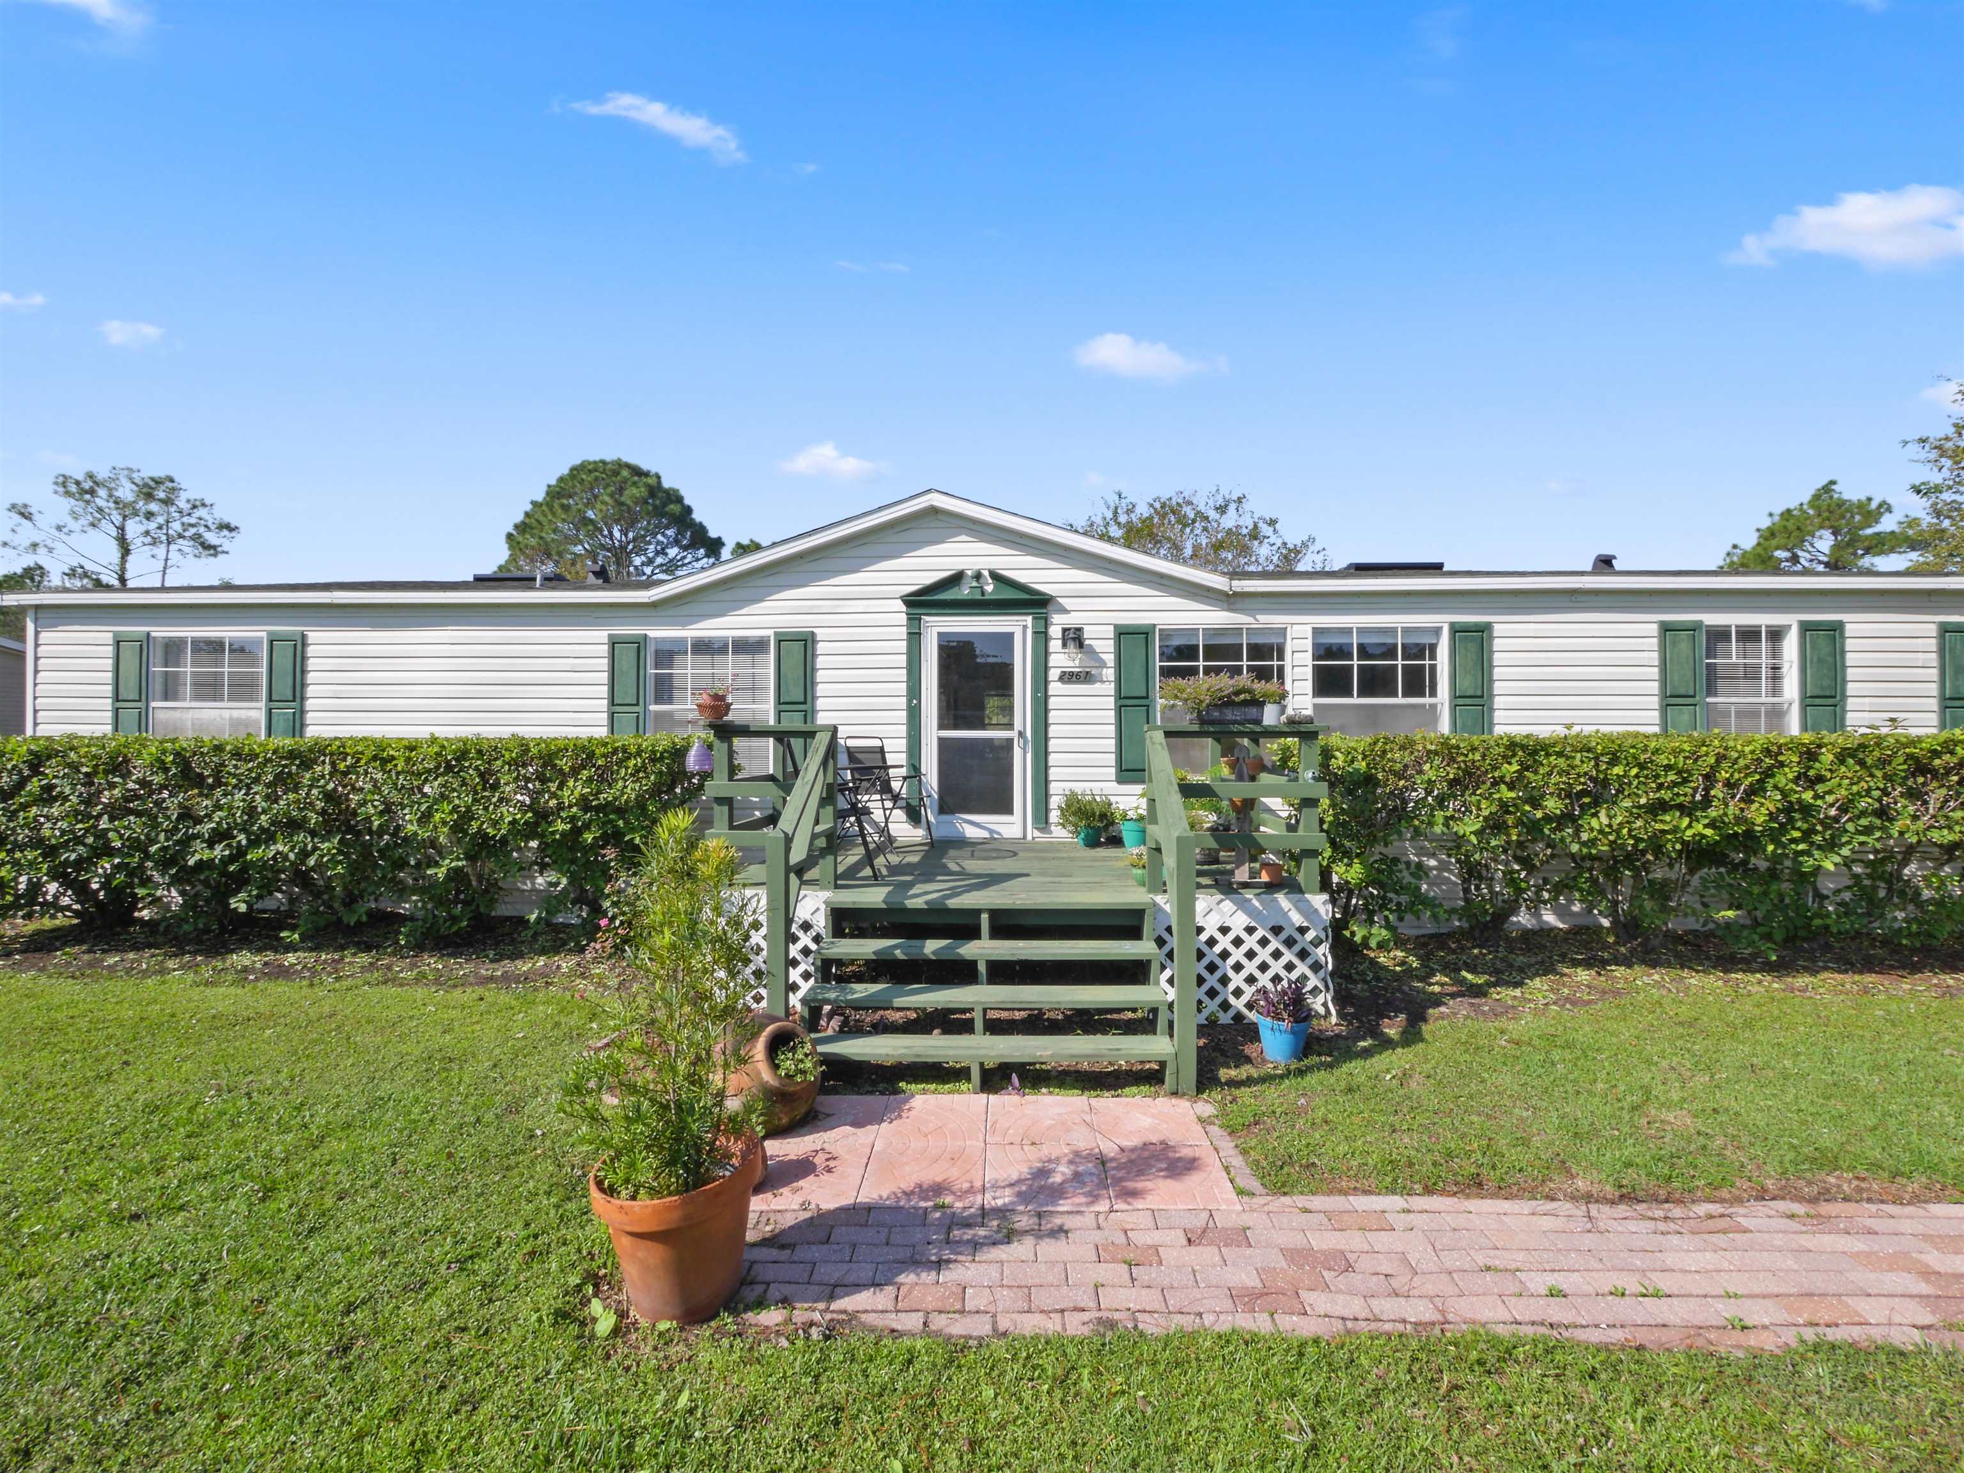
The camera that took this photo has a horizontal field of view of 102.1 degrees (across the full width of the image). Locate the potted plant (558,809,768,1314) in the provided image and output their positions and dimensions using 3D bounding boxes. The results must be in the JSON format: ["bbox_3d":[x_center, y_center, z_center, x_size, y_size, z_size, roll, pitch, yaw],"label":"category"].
[{"bbox_3d":[-0.950,0.945,2.370,0.600,1.460,0.570,0,-1,0],"label":"potted plant"}]

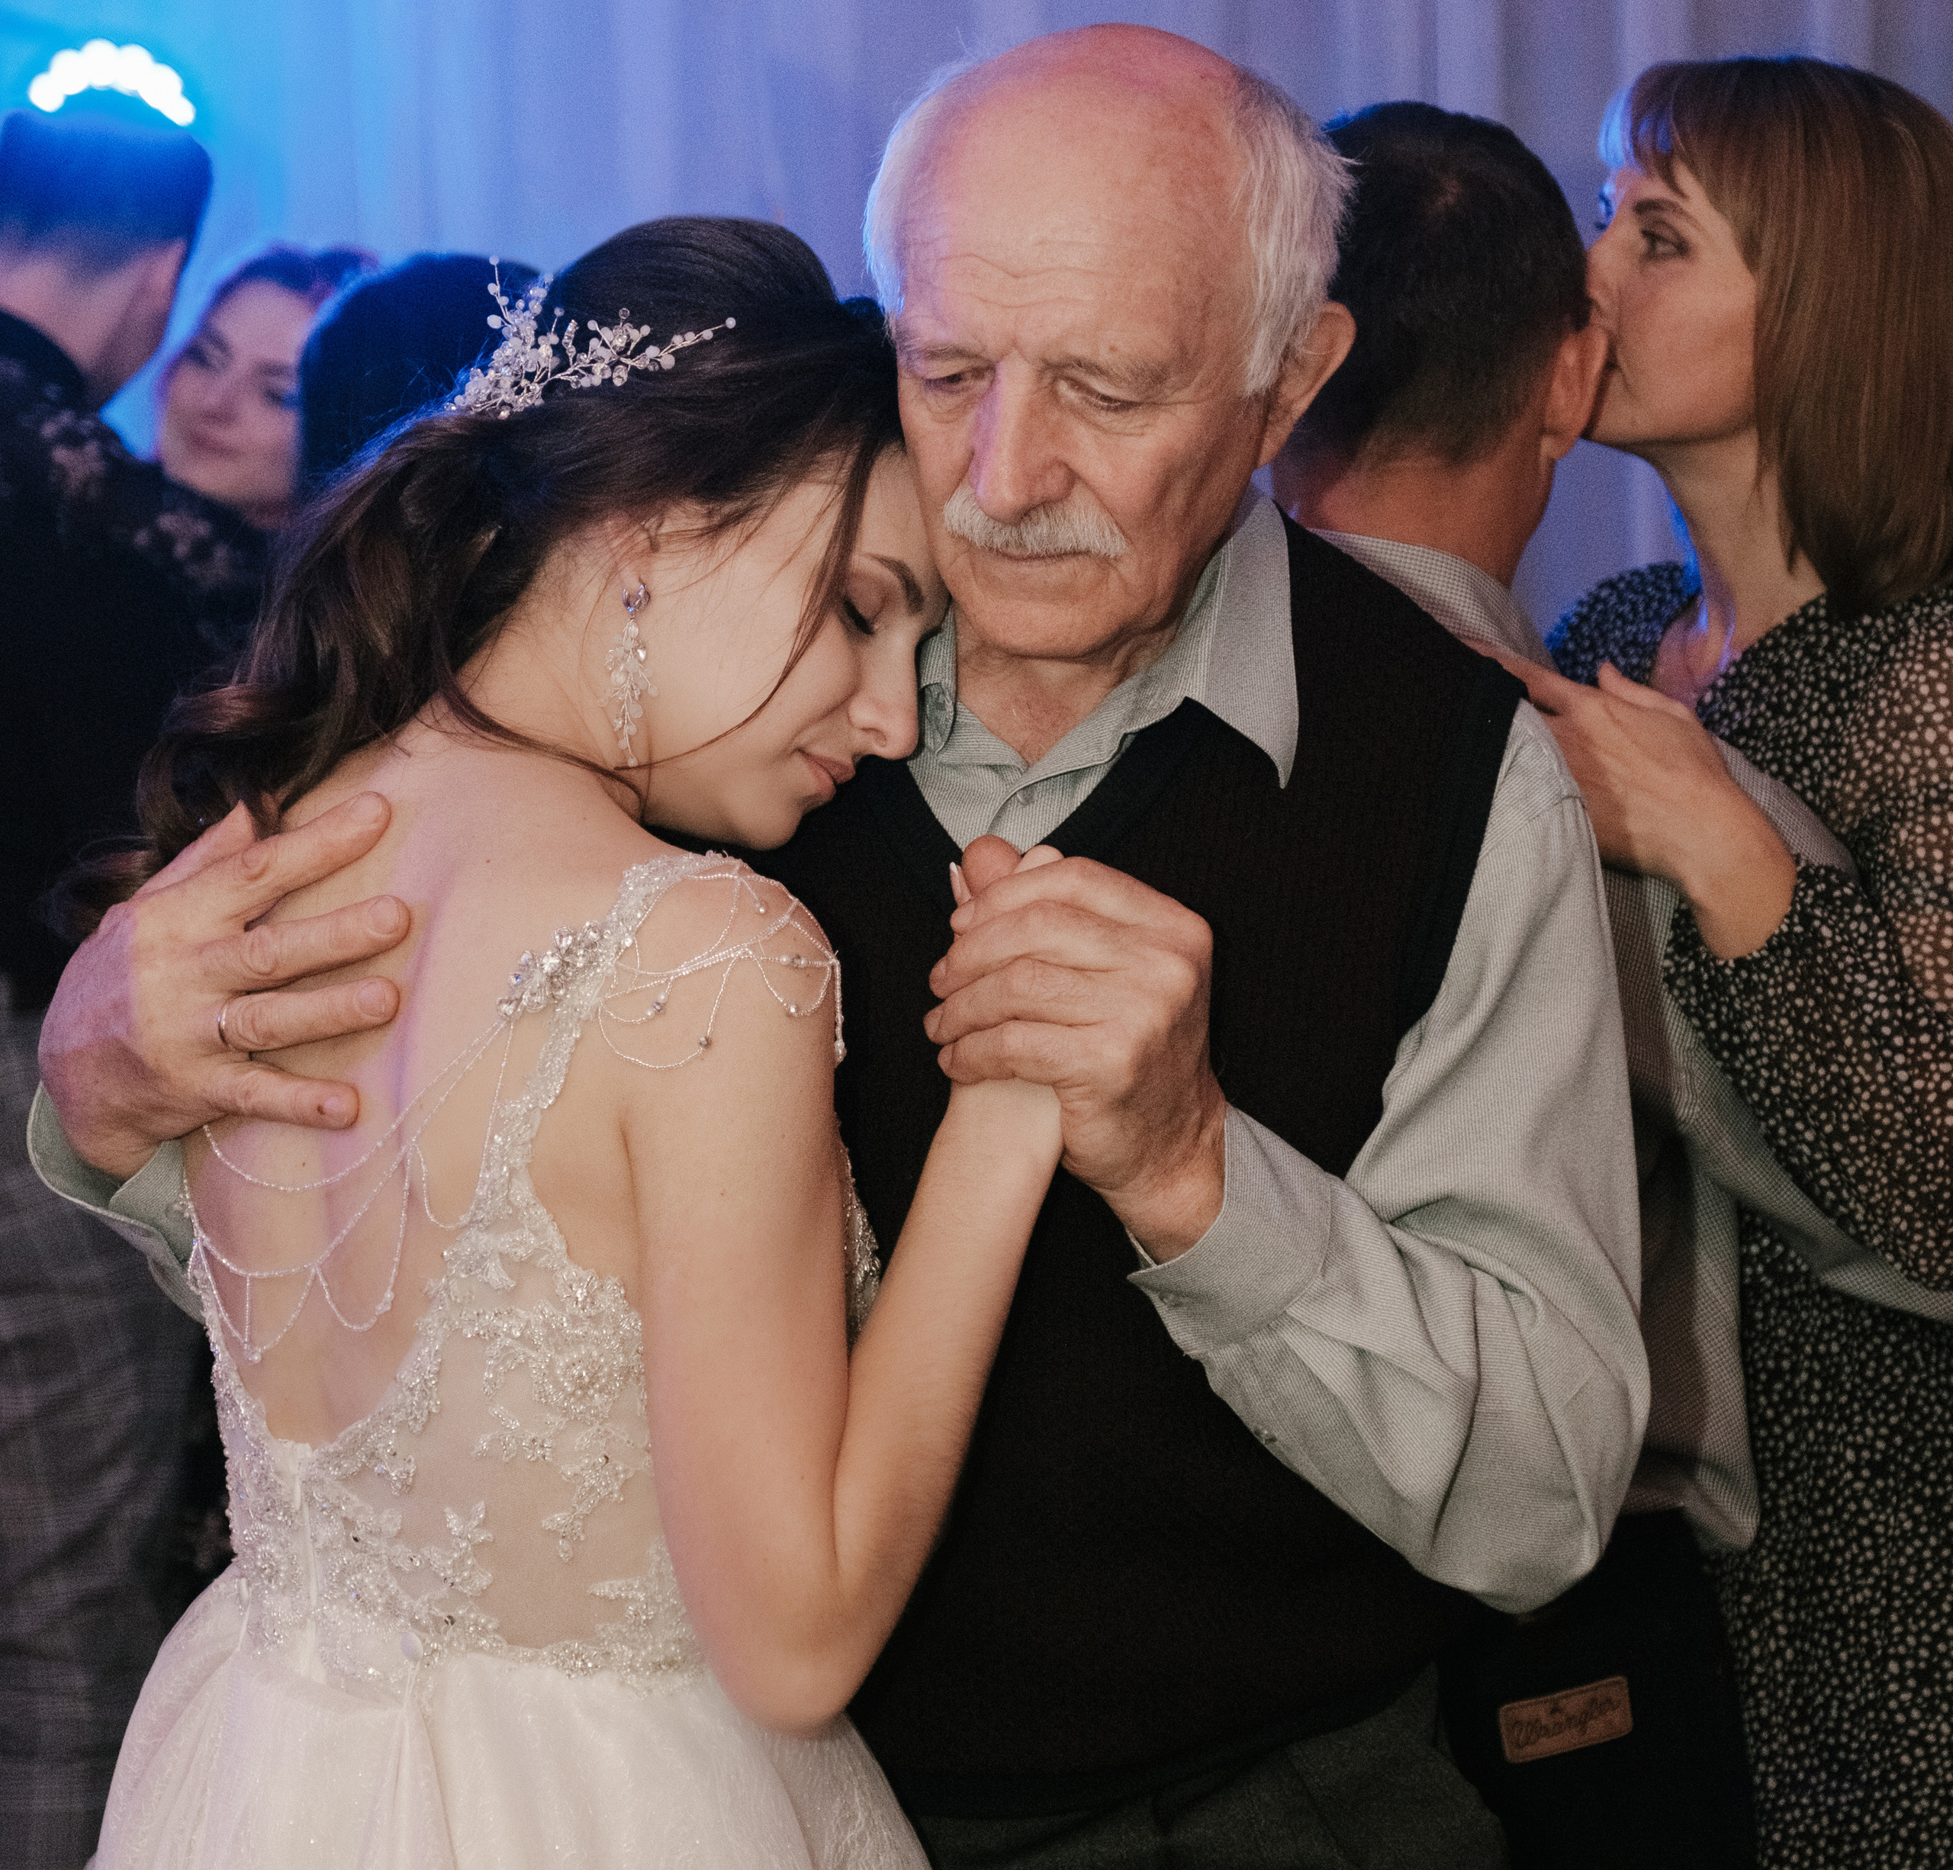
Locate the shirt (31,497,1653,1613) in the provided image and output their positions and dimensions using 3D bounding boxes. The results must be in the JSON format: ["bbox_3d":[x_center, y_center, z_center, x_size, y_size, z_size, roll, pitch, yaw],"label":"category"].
[{"bbox_3d":[-0.007,0.096,2.143,0.534,0.534,0.506,1,4,18],"label":"shirt"}]

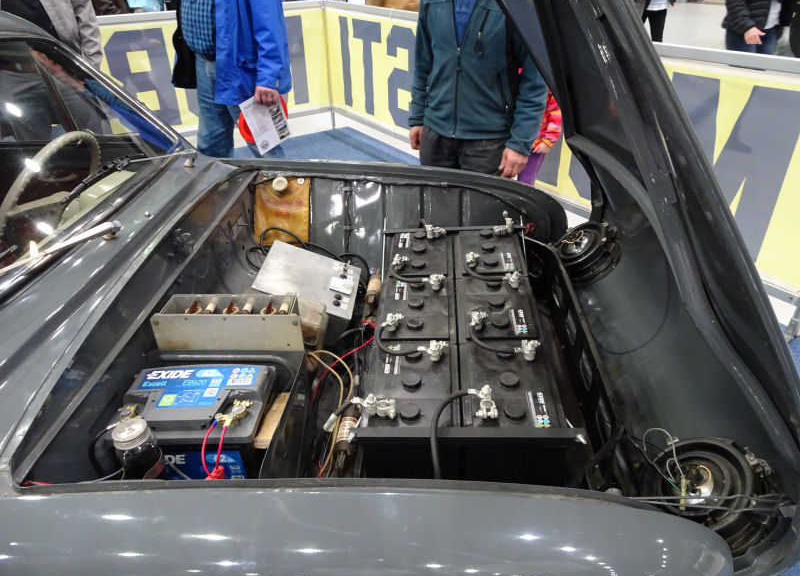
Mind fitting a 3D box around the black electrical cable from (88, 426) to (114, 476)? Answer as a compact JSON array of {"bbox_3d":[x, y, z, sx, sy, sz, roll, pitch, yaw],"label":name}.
[{"bbox_3d":[-0.495,0.272,0.920,0.045,0.095,0.040,0,32,3],"label":"black electrical cable"}]

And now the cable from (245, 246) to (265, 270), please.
[{"bbox_3d":[-0.446,-0.090,1.700,0.062,0.045,0.070,0,32,3],"label":"cable"}]

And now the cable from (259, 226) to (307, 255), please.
[{"bbox_3d":[-0.366,-0.148,1.730,0.150,0.070,0.060,0,32,3],"label":"cable"}]

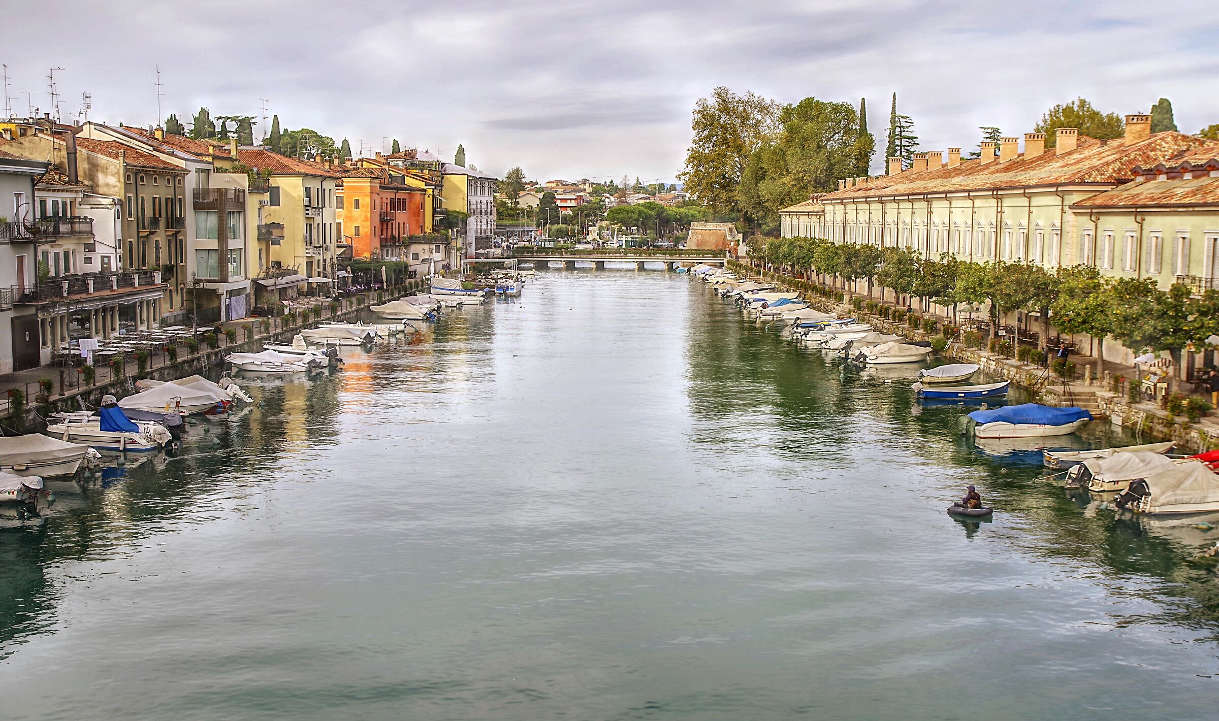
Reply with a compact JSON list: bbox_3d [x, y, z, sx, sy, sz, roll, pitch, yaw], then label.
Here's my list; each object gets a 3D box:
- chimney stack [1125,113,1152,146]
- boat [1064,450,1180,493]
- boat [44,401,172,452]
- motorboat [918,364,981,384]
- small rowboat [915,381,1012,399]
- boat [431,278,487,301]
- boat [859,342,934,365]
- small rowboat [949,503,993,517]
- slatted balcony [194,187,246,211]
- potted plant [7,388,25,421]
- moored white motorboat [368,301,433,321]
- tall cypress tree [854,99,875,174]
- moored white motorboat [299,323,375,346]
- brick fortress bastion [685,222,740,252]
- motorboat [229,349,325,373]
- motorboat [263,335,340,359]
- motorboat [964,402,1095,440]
[{"bbox_3d":[38.632,-16.811,103.900,1.700,2.350,1.000,0,6,-1],"label":"chimney stack"},{"bbox_3d":[19.126,3.873,52.144,5.340,1.500,2.000,-1,6,-18],"label":"boat"},{"bbox_3d":[-20.757,2.671,58.839,5.495,1.800,2.100,2,6,11],"label":"boat"},{"bbox_3d":[20.015,0.840,83.949,3.650,1.000,1.650,-1,6,-16],"label":"motorboat"},{"bbox_3d":[19.212,1.488,77.628,5.211,1.000,1.700,0,6,-5],"label":"small rowboat"},{"bbox_3d":[-17.754,-8.712,167.611,6.776,2.100,2.400,2,6,15],"label":"boat"},{"bbox_3d":[19.002,-0.474,94.738,4.900,1.400,2.000,-1,6,-14],"label":"boat"},{"bbox_3d":[11.805,4.864,46.450,1.400,0.380,1.050,1,6,8],"label":"small rowboat"},{"bbox_3d":[-30.150,-12.439,110.340,2.300,1.650,5.600,1,6,2],"label":"slatted balcony"},{"bbox_3d":[-25.728,1.920,61.614,0.800,1.400,0.750,1,6,0],"label":"potted plant"},{"bbox_3d":[-19.009,-4.459,129.609,5.500,1.550,2.100,2,6,11],"label":"moored white motorboat"},{"bbox_3d":[41.669,-29.107,233.427,3.000,28.043,3.000,1,6,0],"label":"tall cypress tree"},{"bbox_3d":[-19.983,-1.935,105.339,5.985,1.400,2.100,2,6,12],"label":"moored white motorboat"},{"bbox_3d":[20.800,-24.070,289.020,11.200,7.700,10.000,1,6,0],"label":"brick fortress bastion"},{"bbox_3d":[-20.599,-0.039,87.703,6.196,1.250,2.100,1,6,7],"label":"motorboat"},{"bbox_3d":[-19.788,-0.690,91.635,5.526,1.750,2.100,2,6,18],"label":"motorboat"},{"bbox_3d":[19.029,2.679,64.400,5.624,1.350,2.100,0,6,-4],"label":"motorboat"}]

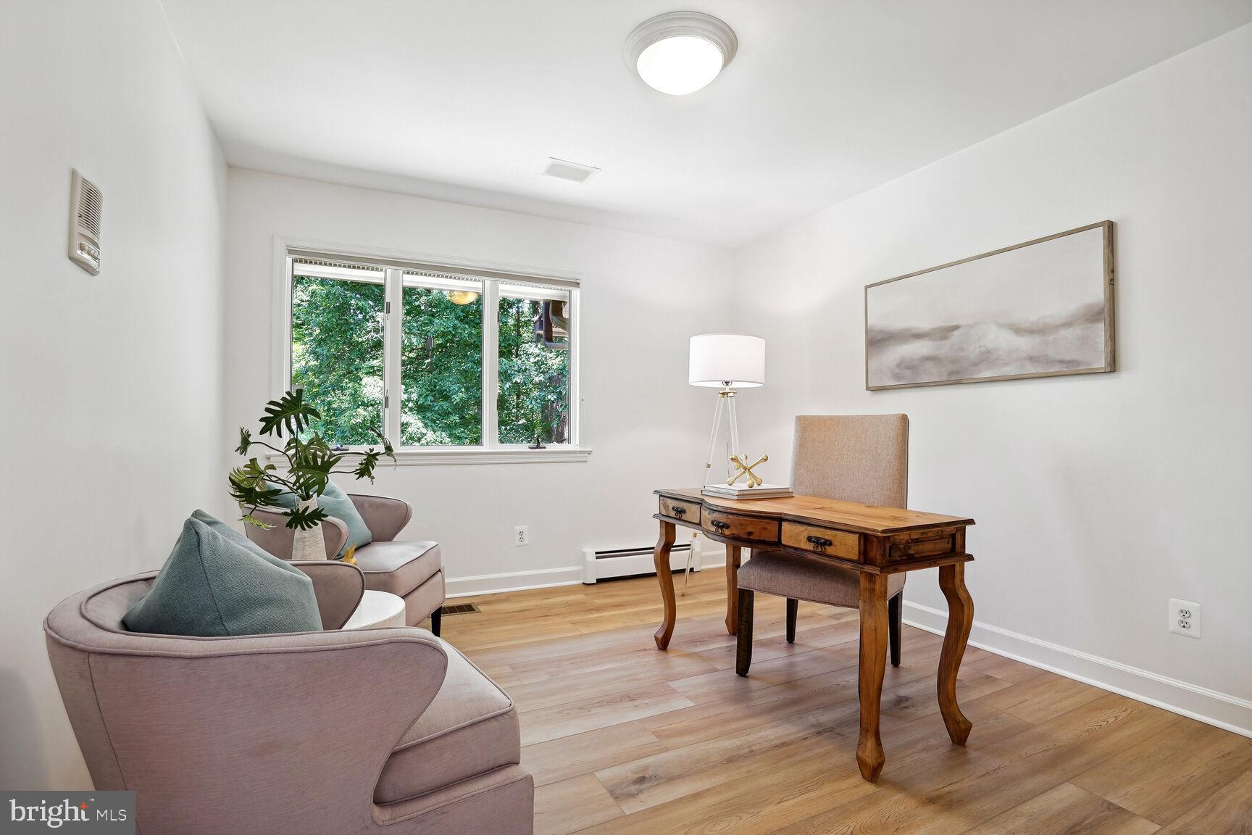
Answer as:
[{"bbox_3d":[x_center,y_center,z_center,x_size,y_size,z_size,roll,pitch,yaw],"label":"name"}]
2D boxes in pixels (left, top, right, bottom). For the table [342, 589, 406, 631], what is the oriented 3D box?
[{"bbox_3d":[-0.981,0.870,1.839,0.470,0.455,0.470,1,-1,-27],"label":"table"}]

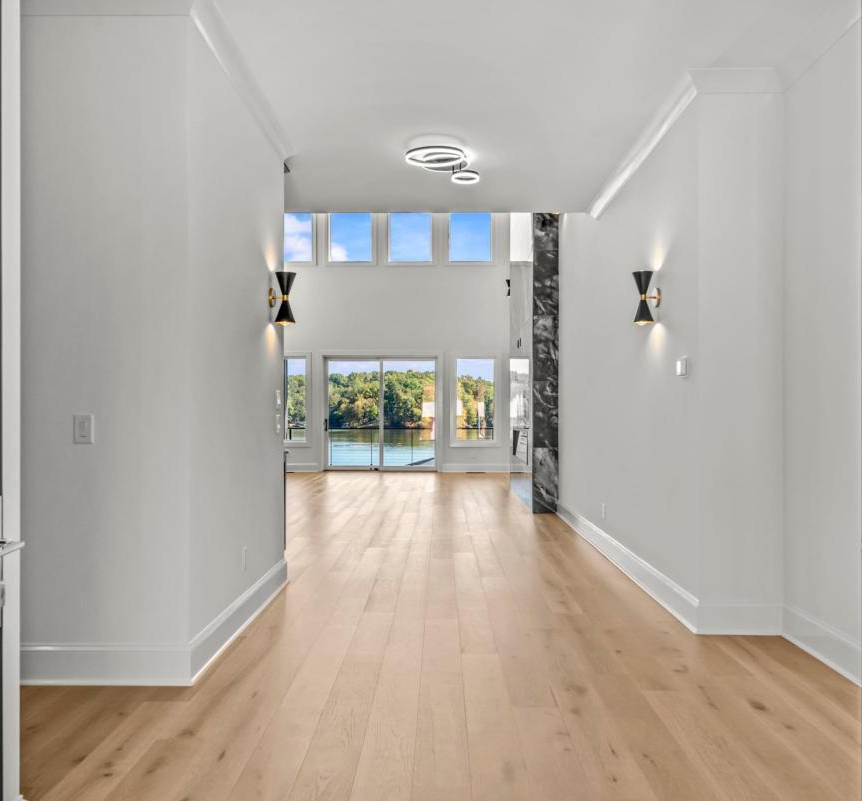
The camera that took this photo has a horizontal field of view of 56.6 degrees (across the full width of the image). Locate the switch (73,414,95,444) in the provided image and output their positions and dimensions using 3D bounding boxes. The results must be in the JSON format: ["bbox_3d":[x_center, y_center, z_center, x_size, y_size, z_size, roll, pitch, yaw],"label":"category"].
[{"bbox_3d":[-1.551,0.130,3.573,0.090,0.130,0.012,0,-1,1],"label":"switch"}]

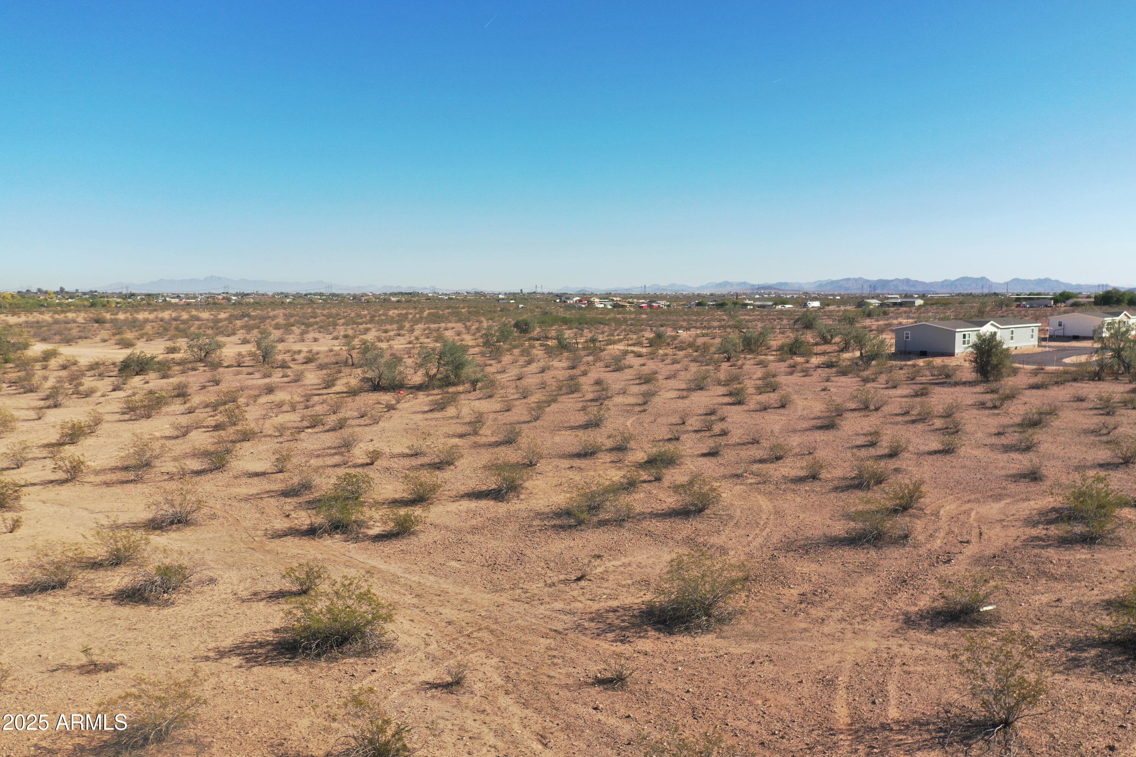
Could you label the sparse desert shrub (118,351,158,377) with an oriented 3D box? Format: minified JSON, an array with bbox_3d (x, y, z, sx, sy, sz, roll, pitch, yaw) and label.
[{"bbox_3d":[-40.597,-1.453,83.392,3.819,2.228,3.055,0,6,0],"label":"sparse desert shrub"}]

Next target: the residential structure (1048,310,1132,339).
[{"bbox_3d":[87.741,-8.925,144.692,24.139,4.053,8.401,-5,8,-41],"label":"residential structure"}]

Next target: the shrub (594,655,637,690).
[{"bbox_3d":[0.940,5.819,17.468,0.817,0.610,0.735,0,6,0],"label":"shrub"}]

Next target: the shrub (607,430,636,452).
[{"bbox_3d":[2.716,3.124,44.272,1.311,1.017,1.180,0,6,4],"label":"shrub"}]

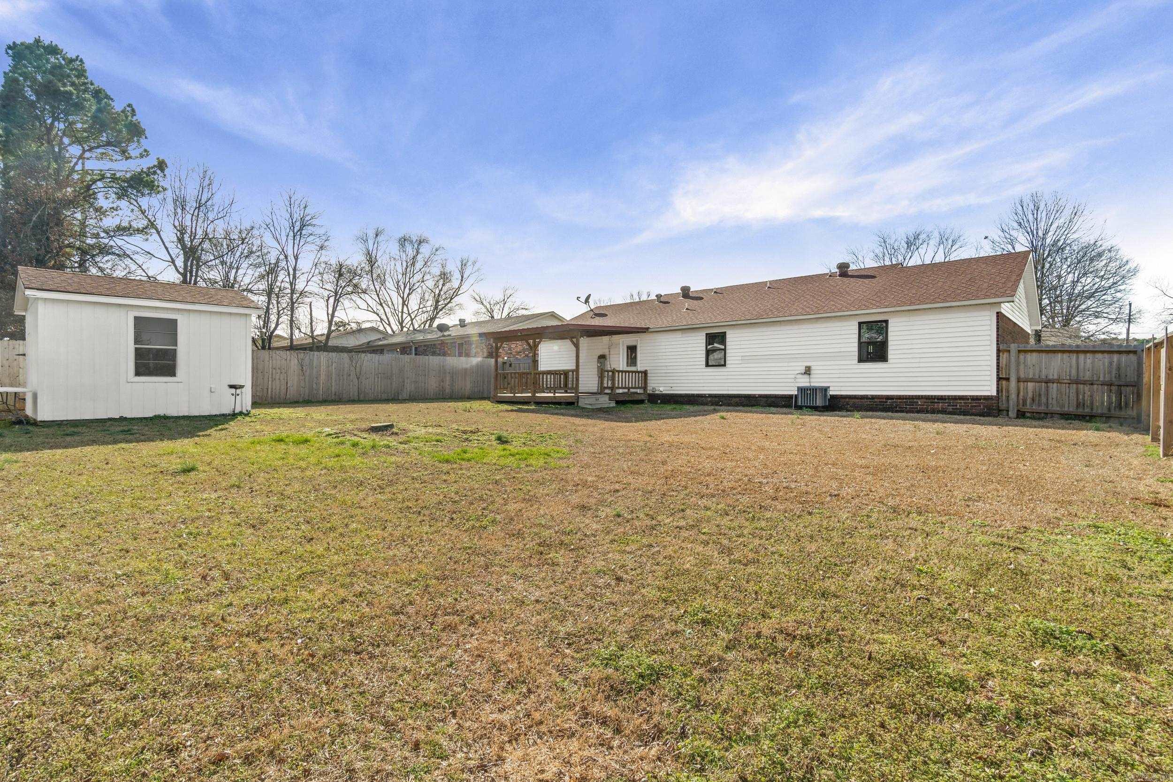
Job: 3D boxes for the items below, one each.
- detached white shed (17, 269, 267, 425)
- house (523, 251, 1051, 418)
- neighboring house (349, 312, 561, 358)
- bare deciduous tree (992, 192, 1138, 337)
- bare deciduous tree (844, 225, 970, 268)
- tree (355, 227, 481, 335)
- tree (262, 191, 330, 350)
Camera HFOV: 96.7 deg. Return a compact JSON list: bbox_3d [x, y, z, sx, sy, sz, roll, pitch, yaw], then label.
[{"bbox_3d":[-10.850,-1.030,12.800,3.600,3.250,4.100,0,0,42],"label":"detached white shed"},{"bbox_3d":[7.400,-1.970,22.950,18.000,5.200,9.600,0,0,43],"label":"house"},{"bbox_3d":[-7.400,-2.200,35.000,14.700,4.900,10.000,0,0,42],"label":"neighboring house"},{"bbox_3d":[27.600,-5.500,30.000,7.000,12.000,7.000,0,0,43],"label":"bare deciduous tree"},{"bbox_3d":[23.300,-5.850,38.000,8.800,12.500,8.600,0,0,32],"label":"bare deciduous tree"},{"bbox_3d":[-14.300,-6.900,44.000,10.300,13.900,9.800,0,0,-18],"label":"tree"},{"bbox_3d":[-15.600,-5.280,28.000,3.600,11.000,3.600,0,0,-29],"label":"tree"}]

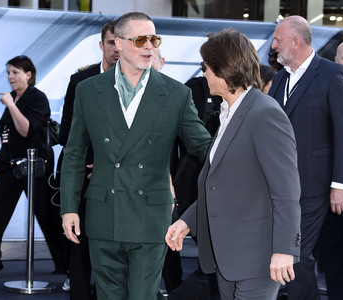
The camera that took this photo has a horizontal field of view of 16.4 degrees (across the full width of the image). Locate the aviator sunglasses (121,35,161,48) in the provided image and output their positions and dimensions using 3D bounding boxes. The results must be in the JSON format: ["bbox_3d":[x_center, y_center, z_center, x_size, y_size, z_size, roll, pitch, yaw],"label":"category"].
[{"bbox_3d":[-0.136,-0.461,5.008,0.145,0.053,0.145,1,8,-34],"label":"aviator sunglasses"}]

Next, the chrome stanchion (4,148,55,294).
[{"bbox_3d":[-0.974,0.481,8.212,0.350,0.970,0.350,1,4,0],"label":"chrome stanchion"}]

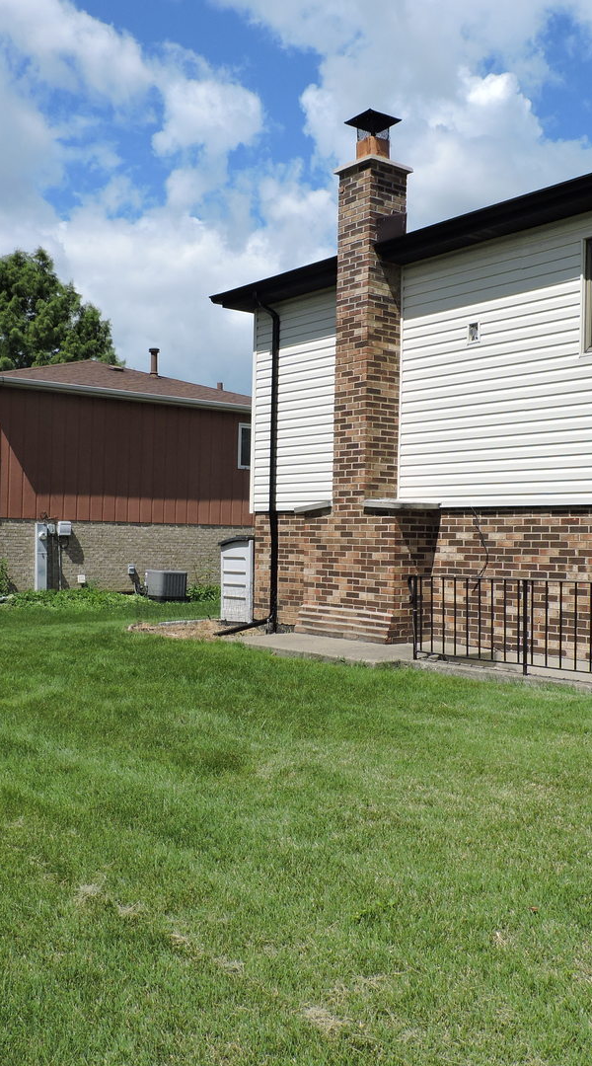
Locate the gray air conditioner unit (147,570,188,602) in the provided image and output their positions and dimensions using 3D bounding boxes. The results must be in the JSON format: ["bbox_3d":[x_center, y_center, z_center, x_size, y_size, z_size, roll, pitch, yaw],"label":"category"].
[{"bbox_3d":[-2.833,1.141,21.511,0.660,0.630,0.660,1,0,-39],"label":"gray air conditioner unit"}]

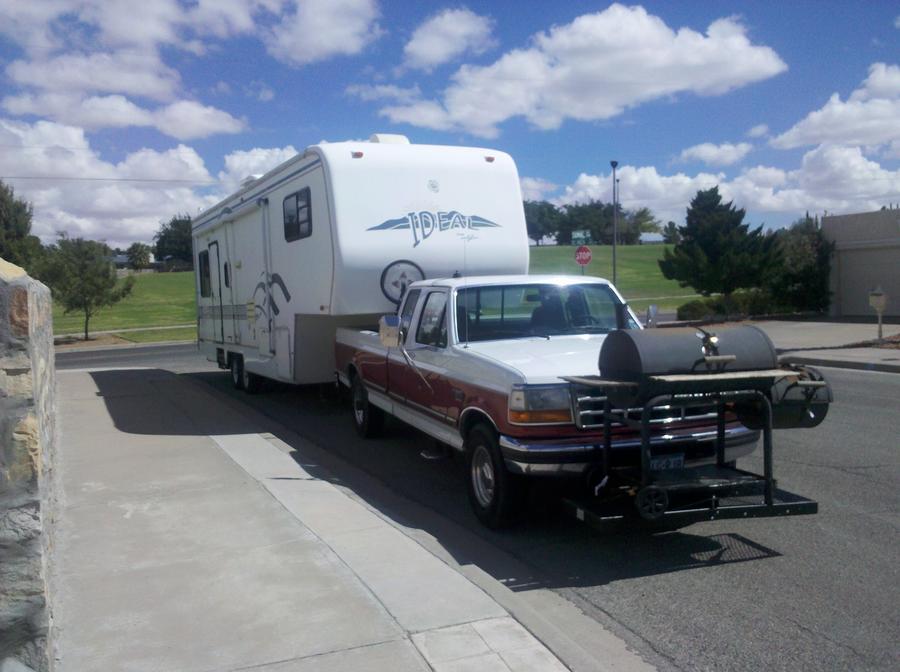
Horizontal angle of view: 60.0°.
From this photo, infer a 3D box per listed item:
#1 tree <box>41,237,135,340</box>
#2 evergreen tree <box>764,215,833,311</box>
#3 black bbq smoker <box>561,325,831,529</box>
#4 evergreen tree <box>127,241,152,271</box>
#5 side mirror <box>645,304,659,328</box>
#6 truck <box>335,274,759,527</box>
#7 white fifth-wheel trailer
[{"bbox_3d":[-13.500,-1.769,29.000,3.500,3.900,3.500,-1,3,0],"label":"tree"},{"bbox_3d":[13.426,-2.774,30.000,2.800,3.800,2.800,-1,3,0],"label":"evergreen tree"},{"bbox_3d":[1.574,0.535,5.049,1.700,1.200,0.700,-2,4,-13],"label":"black bbq smoker"},{"bbox_3d":[-41.868,-10.720,105.000,3.500,3.800,3.500,-1,3,0],"label":"evergreen tree"},{"bbox_3d":[1.936,-0.187,7.480,0.180,0.250,0.100,-3,4,-20],"label":"side mirror"},{"bbox_3d":[0.400,0.356,8.139,2.100,1.880,5.970,-3,4,-20],"label":"truck"},{"bbox_3d":[-2.375,-0.855,13.969,2.500,3.740,10.400,-3,4,-26],"label":"white fifth-wheel trailer"}]

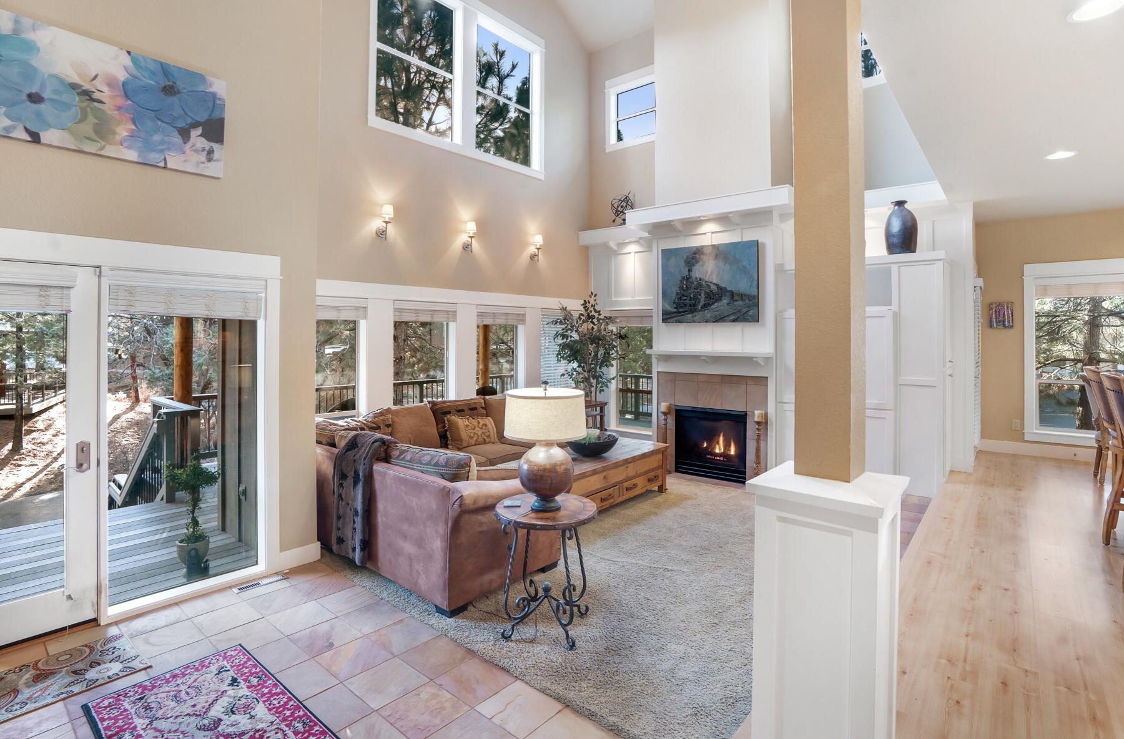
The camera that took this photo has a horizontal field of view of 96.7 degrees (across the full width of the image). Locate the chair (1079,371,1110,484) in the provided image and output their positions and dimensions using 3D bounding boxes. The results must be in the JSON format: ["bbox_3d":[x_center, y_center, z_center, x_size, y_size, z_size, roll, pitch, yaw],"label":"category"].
[{"bbox_3d":[5.649,0.619,5.032,0.620,1.070,0.500,2,4,35],"label":"chair"}]

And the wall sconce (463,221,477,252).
[{"bbox_3d":[-1.082,-1.564,5.870,0.125,0.350,0.185,-2,3,-45],"label":"wall sconce"}]

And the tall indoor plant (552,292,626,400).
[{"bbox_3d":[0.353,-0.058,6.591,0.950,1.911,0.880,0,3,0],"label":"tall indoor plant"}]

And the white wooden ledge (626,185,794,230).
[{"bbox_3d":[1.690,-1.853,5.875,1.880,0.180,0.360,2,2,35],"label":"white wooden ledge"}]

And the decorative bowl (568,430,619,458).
[{"bbox_3d":[0.312,0.756,5.000,0.520,0.165,0.520,0,2,0],"label":"decorative bowl"}]

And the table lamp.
[{"bbox_3d":[-0.092,0.442,2.840,0.483,0.717,0.483,0,3,0],"label":"table lamp"}]

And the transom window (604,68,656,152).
[{"bbox_3d":[1.020,-3.755,7.200,0.920,1.060,0.080,2,2,35],"label":"transom window"}]

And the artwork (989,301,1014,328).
[{"bbox_3d":[5.635,-0.698,6.404,0.260,0.340,0.040,3,4,37],"label":"artwork"}]

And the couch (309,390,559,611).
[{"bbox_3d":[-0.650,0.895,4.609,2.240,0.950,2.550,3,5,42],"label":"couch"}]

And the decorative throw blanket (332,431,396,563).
[{"bbox_3d":[-1.454,0.935,3.793,0.730,0.870,0.400,3,5,42],"label":"decorative throw blanket"}]

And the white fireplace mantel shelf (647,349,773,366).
[{"bbox_3d":[1.653,-0.136,5.715,1.400,0.160,0.200,3,4,37],"label":"white fireplace mantel shelf"}]

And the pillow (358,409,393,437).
[{"bbox_3d":[-1.700,0.545,4.580,0.390,0.370,0.160,-2,-9,-45],"label":"pillow"}]

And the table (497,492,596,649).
[{"bbox_3d":[-0.087,1.125,2.840,0.580,0.675,0.580,0,2,0],"label":"table"}]

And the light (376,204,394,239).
[{"bbox_3d":[-1.816,-1.520,5.143,0.125,0.350,0.185,-2,3,-45],"label":"light"}]

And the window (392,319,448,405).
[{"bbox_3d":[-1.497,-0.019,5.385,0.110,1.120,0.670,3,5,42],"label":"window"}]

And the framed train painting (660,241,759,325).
[{"bbox_3d":[1.678,-0.998,5.731,1.120,0.870,0.050,3,4,37],"label":"framed train painting"}]

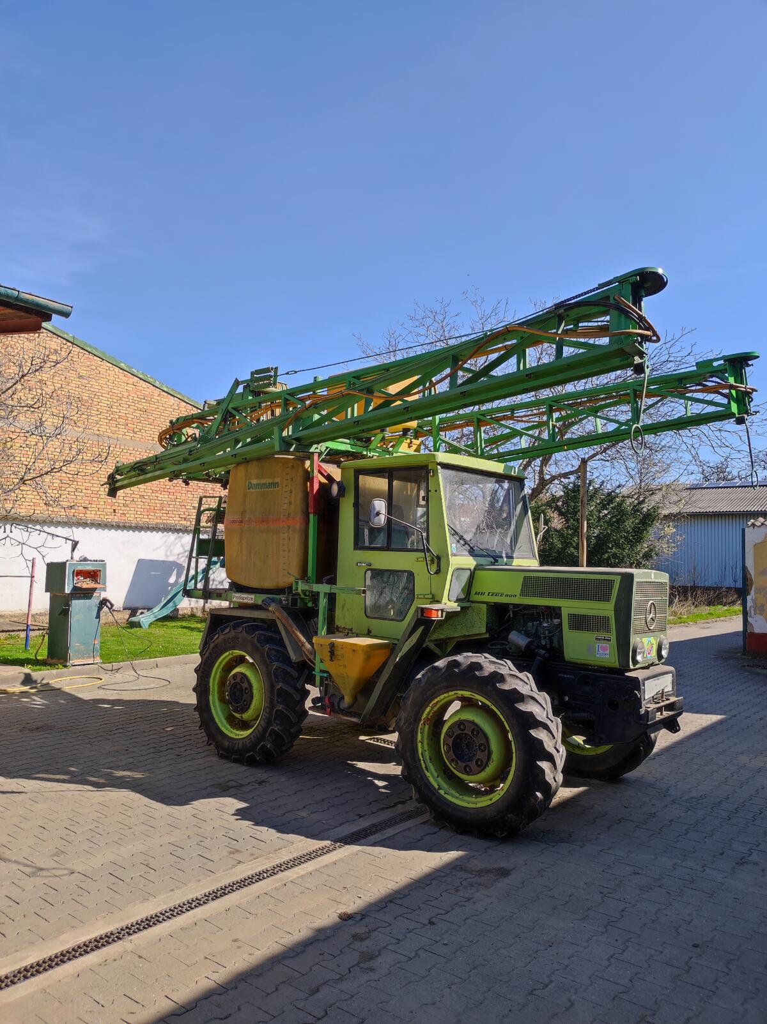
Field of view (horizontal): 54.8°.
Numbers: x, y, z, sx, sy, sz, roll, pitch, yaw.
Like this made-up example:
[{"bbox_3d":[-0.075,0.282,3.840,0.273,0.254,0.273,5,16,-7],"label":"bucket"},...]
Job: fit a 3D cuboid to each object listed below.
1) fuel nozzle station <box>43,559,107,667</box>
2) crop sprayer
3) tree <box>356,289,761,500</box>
[{"bbox_3d":[-4.555,1.481,10.974,0.596,1.458,0.622,-1,-5,38],"label":"fuel nozzle station"},{"bbox_3d":[-0.025,0.429,6.805,5.950,3.580,2.500,-1,-4,40],"label":"crop sprayer"},{"bbox_3d":[4.022,-1.067,17.000,9.200,7.910,8.600,1,-4,9],"label":"tree"}]

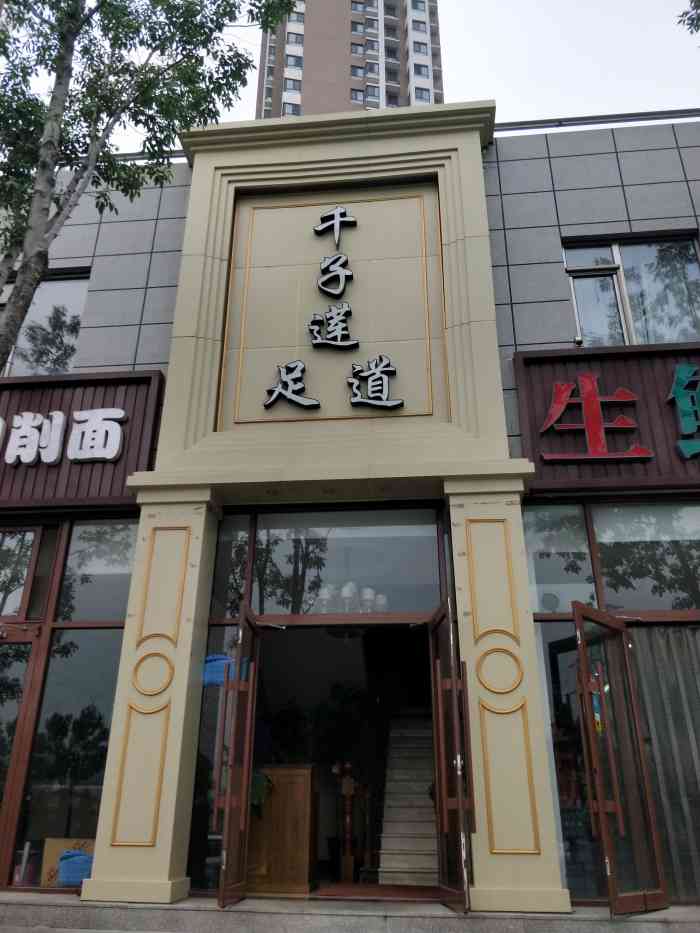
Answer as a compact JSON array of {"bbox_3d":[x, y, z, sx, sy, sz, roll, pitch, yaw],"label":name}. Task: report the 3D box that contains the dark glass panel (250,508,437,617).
[{"bbox_3d":[-0.050,1.036,7.411,2.084,1.179,0.060,-2,-24,5],"label":"dark glass panel"}]

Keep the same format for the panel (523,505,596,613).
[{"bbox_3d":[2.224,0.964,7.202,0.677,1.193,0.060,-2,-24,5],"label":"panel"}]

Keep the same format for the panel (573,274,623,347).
[{"bbox_3d":[3.126,-1.971,8.498,0.536,1.119,0.060,-2,-24,5],"label":"panel"}]

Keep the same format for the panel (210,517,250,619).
[{"bbox_3d":[-1.333,1.093,7.522,0.389,1.206,0.060,-2,-24,5],"label":"panel"}]

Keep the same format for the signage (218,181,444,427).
[{"bbox_3d":[-0.204,-2.122,8.401,2.714,3.631,0.150,-2,-24,5],"label":"signage"}]

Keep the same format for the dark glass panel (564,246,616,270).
[{"bbox_3d":[3.139,-2.733,8.829,0.610,0.342,0.060,-2,-24,5],"label":"dark glass panel"}]

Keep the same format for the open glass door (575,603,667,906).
[{"bbox_3d":[2.443,2.547,6.085,0.948,2.492,0.070,18,-29,-36],"label":"open glass door"}]

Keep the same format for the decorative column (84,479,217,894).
[{"bbox_3d":[-1.932,2.110,6.878,0.824,3.913,0.502,-2,-24,5],"label":"decorative column"}]

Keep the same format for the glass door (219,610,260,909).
[{"bbox_3d":[-1.016,2.612,6.360,0.070,2.586,0.784,-3,-24,7],"label":"glass door"}]

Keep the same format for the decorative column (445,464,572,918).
[{"bbox_3d":[1.442,2.003,6.568,0.824,3.879,0.502,-2,-24,5],"label":"decorative column"}]

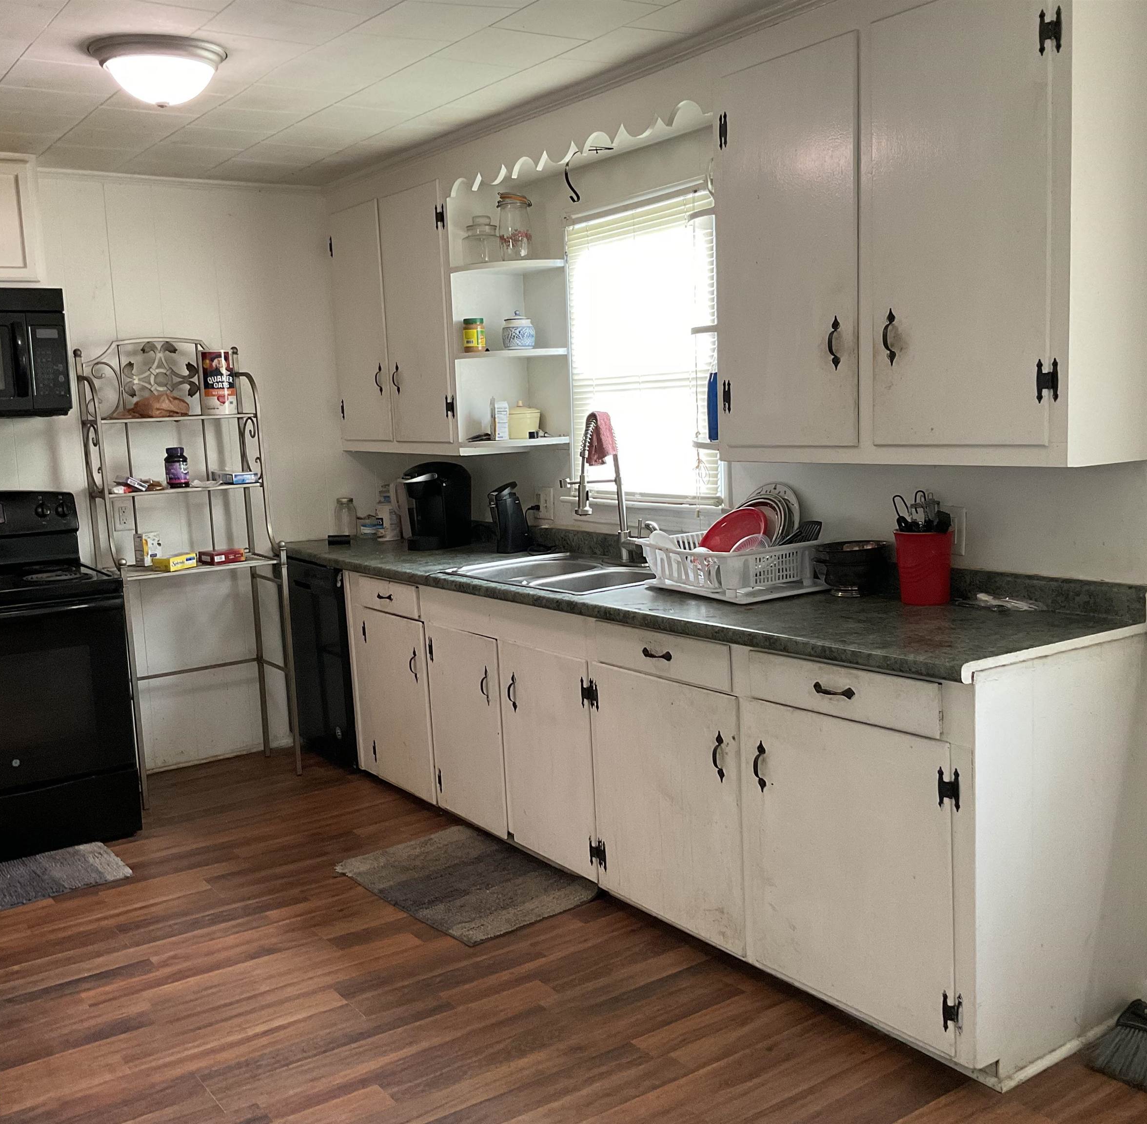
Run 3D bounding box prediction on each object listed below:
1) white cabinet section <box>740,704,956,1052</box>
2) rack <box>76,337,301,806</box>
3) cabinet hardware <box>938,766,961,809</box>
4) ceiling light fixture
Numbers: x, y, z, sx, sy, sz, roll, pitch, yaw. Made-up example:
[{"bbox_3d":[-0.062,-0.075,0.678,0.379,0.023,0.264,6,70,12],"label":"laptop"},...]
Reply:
[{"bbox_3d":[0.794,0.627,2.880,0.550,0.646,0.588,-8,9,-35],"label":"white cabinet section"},{"bbox_3d":[-1.425,0.007,4.693,0.613,1.683,0.355,-8,9,-35],"label":"rack"},{"bbox_3d":[0.757,0.458,2.527,0.014,0.090,0.054,-8,9,-35],"label":"cabinet hardware"},{"bbox_3d":[-1.061,-1.244,3.216,0.354,0.151,0.354,-8,9,-35],"label":"ceiling light fixture"}]

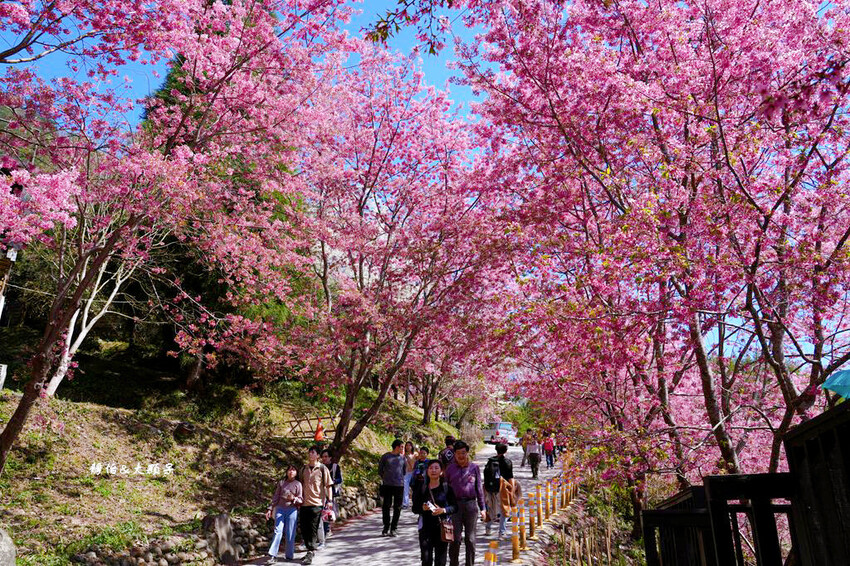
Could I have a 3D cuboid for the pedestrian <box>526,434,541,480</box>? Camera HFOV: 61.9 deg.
[{"bbox_3d":[4.145,6.567,26.800,0.500,1.660,0.400,-4,-19,11],"label":"pedestrian"}]

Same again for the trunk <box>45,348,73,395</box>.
[{"bbox_3d":[-8.788,2.149,17.000,0.450,1.200,0.400,0,-19,0],"label":"trunk"}]

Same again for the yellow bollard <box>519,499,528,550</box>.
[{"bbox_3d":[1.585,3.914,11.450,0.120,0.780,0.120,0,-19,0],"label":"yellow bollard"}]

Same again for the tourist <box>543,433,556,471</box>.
[{"bbox_3d":[5.780,7.877,33.000,0.500,1.630,0.420,-4,-19,11],"label":"tourist"}]

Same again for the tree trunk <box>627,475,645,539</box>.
[{"bbox_3d":[4.311,4.618,14.500,0.250,1.350,0.250,0,-19,0],"label":"tree trunk"}]

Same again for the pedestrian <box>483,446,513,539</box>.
[{"bbox_3d":[1.380,3.859,13.200,0.540,1.710,0.460,-7,-20,21],"label":"pedestrian"}]

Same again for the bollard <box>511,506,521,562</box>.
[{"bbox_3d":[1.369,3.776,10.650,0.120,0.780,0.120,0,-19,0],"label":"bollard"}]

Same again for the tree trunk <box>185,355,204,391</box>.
[{"bbox_3d":[-7.488,2.940,23.000,0.500,1.300,0.450,0,-19,0],"label":"tree trunk"}]

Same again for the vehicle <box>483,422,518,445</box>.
[{"bbox_3d":[6.132,12.263,57.500,1.800,1.800,4.500,2,-14,-10],"label":"vehicle"}]

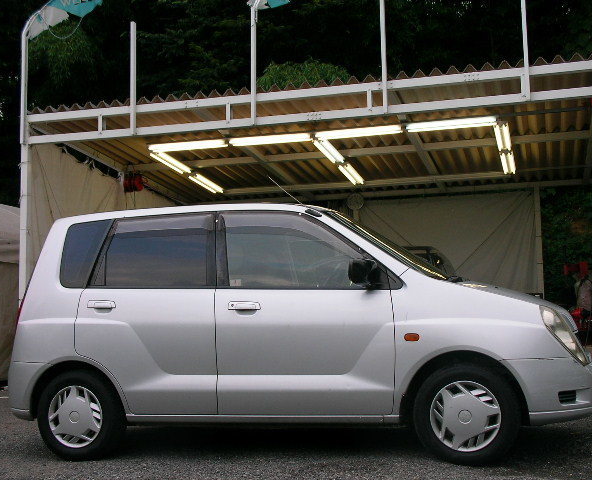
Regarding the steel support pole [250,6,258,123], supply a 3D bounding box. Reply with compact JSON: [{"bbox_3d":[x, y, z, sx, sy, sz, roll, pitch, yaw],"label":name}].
[{"bbox_3d":[-0.524,-2.194,10.879,0.060,1.516,0.060,-3,-7,15],"label":"steel support pole"}]

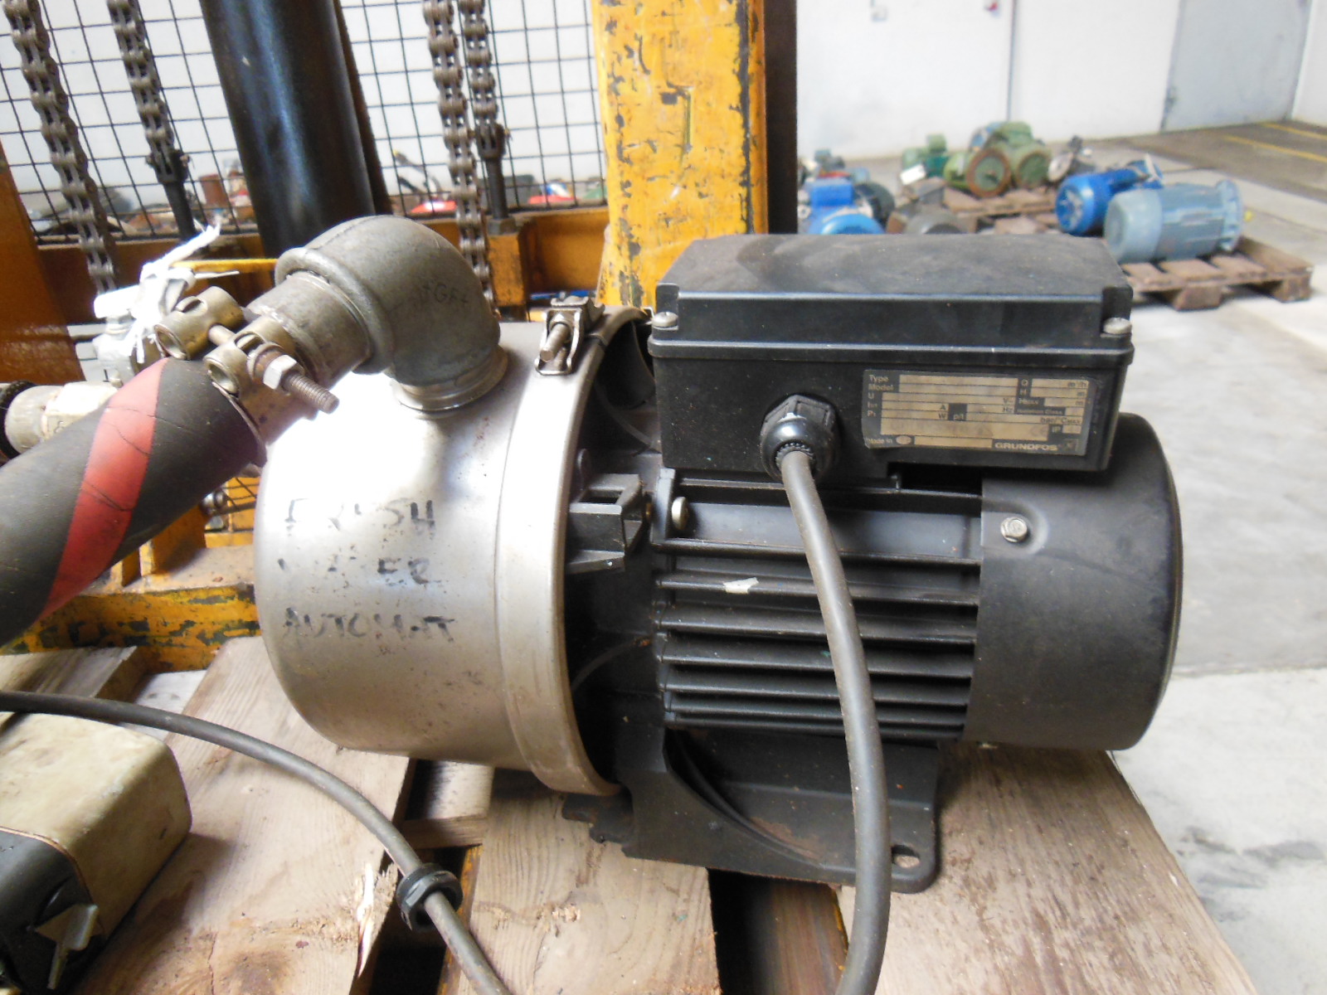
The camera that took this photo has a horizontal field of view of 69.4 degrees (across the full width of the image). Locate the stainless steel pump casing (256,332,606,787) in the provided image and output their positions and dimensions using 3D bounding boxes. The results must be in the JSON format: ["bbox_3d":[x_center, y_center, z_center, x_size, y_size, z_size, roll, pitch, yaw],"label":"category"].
[{"bbox_3d":[-0.069,0.020,0.442,0.134,0.210,0.210,3,27,15],"label":"stainless steel pump casing"}]

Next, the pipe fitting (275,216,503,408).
[{"bbox_3d":[-0.094,-0.070,0.342,0.048,0.076,0.071,13,49,24],"label":"pipe fitting"}]

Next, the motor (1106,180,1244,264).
[{"bbox_3d":[1.853,-1.008,3.538,0.410,0.288,0.288,-6,26,-1],"label":"motor"}]

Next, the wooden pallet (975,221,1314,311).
[{"bbox_3d":[1.908,-0.997,3.981,0.800,0.138,1.200,-4,26,2],"label":"wooden pallet"}]

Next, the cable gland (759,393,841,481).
[{"bbox_3d":[0.042,-0.018,0.310,0.024,0.024,0.027,3,27,15],"label":"cable gland"}]

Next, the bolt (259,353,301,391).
[{"bbox_3d":[-0.107,-0.035,0.268,0.006,0.010,0.010,32,53,2],"label":"bolt"}]

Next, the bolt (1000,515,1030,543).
[{"bbox_3d":[0.118,0.010,0.321,0.009,0.009,0.004,3,-15,15],"label":"bolt"}]

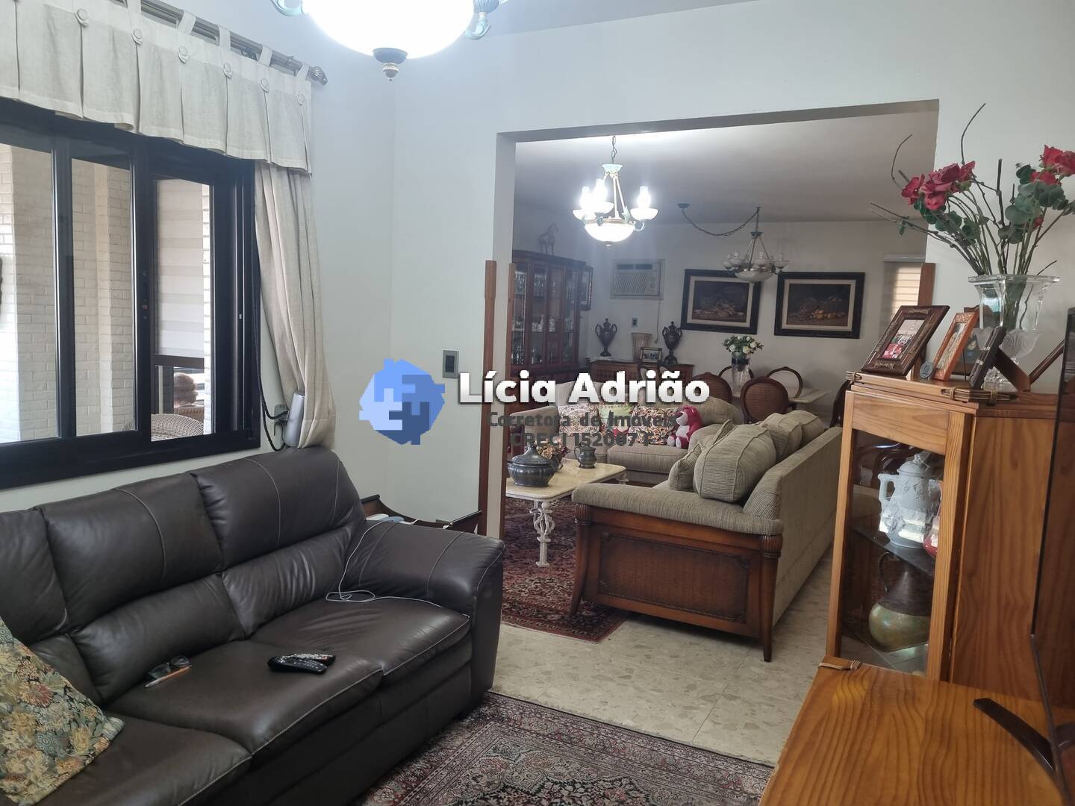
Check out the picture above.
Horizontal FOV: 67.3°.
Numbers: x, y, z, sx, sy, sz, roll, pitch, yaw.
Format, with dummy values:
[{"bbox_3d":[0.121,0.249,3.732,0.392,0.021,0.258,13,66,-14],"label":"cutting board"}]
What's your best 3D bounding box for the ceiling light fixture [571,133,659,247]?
[{"bbox_3d":[0.476,-1.336,5.023,0.540,0.709,0.540,2,6,0],"label":"ceiling light fixture"}]

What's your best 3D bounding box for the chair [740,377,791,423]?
[{"bbox_3d":[2.227,0.242,7.737,0.490,1.018,0.570,5,7,27],"label":"chair"}]

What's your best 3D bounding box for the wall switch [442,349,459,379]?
[{"bbox_3d":[-0.379,-0.169,3.546,0.079,0.118,0.014,6,7,28],"label":"wall switch"}]

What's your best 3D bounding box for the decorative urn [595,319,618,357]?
[{"bbox_3d":[0.870,-0.816,10.134,0.270,0.483,0.200,5,7,27],"label":"decorative urn"}]

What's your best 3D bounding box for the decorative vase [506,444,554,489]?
[{"bbox_3d":[-0.038,0.380,5.041,0.289,0.254,0.289,2,6,0],"label":"decorative vase"}]

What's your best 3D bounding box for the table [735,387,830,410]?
[{"bbox_3d":[2.129,0.242,8.335,1.500,0.770,1.530,5,7,27],"label":"table"}]

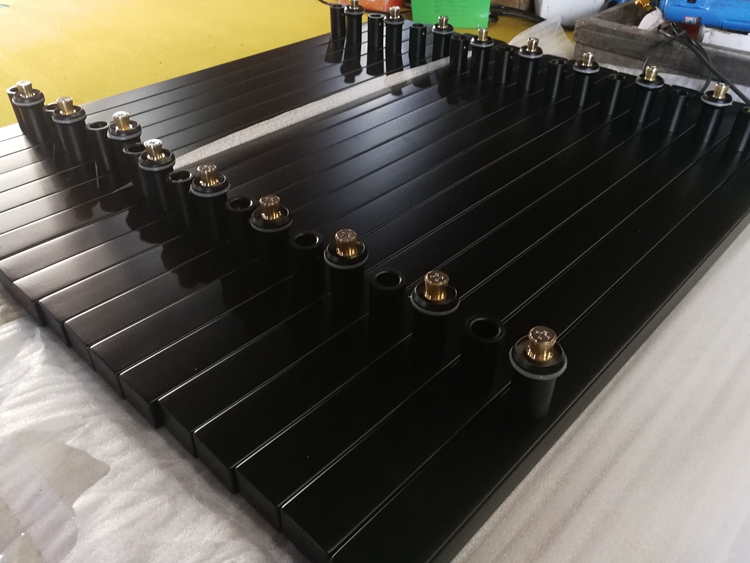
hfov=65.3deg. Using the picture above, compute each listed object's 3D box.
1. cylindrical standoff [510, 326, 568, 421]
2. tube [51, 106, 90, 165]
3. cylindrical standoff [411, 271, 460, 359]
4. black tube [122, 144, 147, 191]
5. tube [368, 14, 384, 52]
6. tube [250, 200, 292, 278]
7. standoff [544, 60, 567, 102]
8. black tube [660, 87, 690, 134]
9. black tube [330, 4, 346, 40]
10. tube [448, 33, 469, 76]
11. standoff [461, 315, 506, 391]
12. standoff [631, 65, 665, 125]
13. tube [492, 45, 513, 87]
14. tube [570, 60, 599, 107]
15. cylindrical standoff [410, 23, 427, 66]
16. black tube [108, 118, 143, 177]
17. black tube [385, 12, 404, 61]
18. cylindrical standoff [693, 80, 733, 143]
[{"bbox_3d":[0.099,0.057,0.365,0.035,0.063,0.035,0,38,0],"label":"cylindrical standoff"},{"bbox_3d":[-0.338,-0.169,0.661,0.035,0.054,0.035,31,48,34],"label":"tube"},{"bbox_3d":[0.040,0.024,0.400,0.032,0.064,0.032,0,39,0],"label":"cylindrical standoff"},{"bbox_3d":[-0.233,-0.111,0.581,0.025,0.045,0.025,32,48,33],"label":"black tube"},{"bbox_3d":[0.002,-0.406,0.949,0.025,0.045,0.025,0,39,0],"label":"tube"},{"bbox_3d":[-0.085,-0.040,0.490,0.035,0.067,0.035,0,39,0],"label":"tube"},{"bbox_3d":[0.244,-0.275,0.795,0.026,0.046,0.026,31,48,34],"label":"standoff"},{"bbox_3d":[0.376,-0.215,0.734,0.026,0.046,0.026,32,49,33],"label":"black tube"},{"bbox_3d":[-0.064,-0.450,1.021,0.026,0.046,0.026,0,39,0],"label":"black tube"},{"bbox_3d":[0.125,-0.343,0.882,0.026,0.046,0.026,0,38,0],"label":"tube"},{"bbox_3d":[0.072,0.049,0.398,0.025,0.046,0.025,0,39,0],"label":"standoff"},{"bbox_3d":[0.345,-0.240,0.748,0.035,0.066,0.035,32,49,33],"label":"standoff"},{"bbox_3d":[0.187,-0.316,0.857,0.026,0.046,0.026,32,49,33],"label":"tube"},{"bbox_3d":[0.282,-0.268,0.793,0.034,0.052,0.034,32,49,33],"label":"tube"},{"bbox_3d":[0.068,-0.381,0.930,0.026,0.046,0.026,0,38,0],"label":"cylindrical standoff"},{"bbox_3d":[-0.259,-0.140,0.621,0.035,0.056,0.035,32,49,33],"label":"black tube"},{"bbox_3d":[0.031,-0.400,0.931,0.035,0.067,0.035,0,39,0],"label":"black tube"},{"bbox_3d":[0.394,-0.199,0.684,0.035,0.063,0.035,0,38,0],"label":"cylindrical standoff"}]

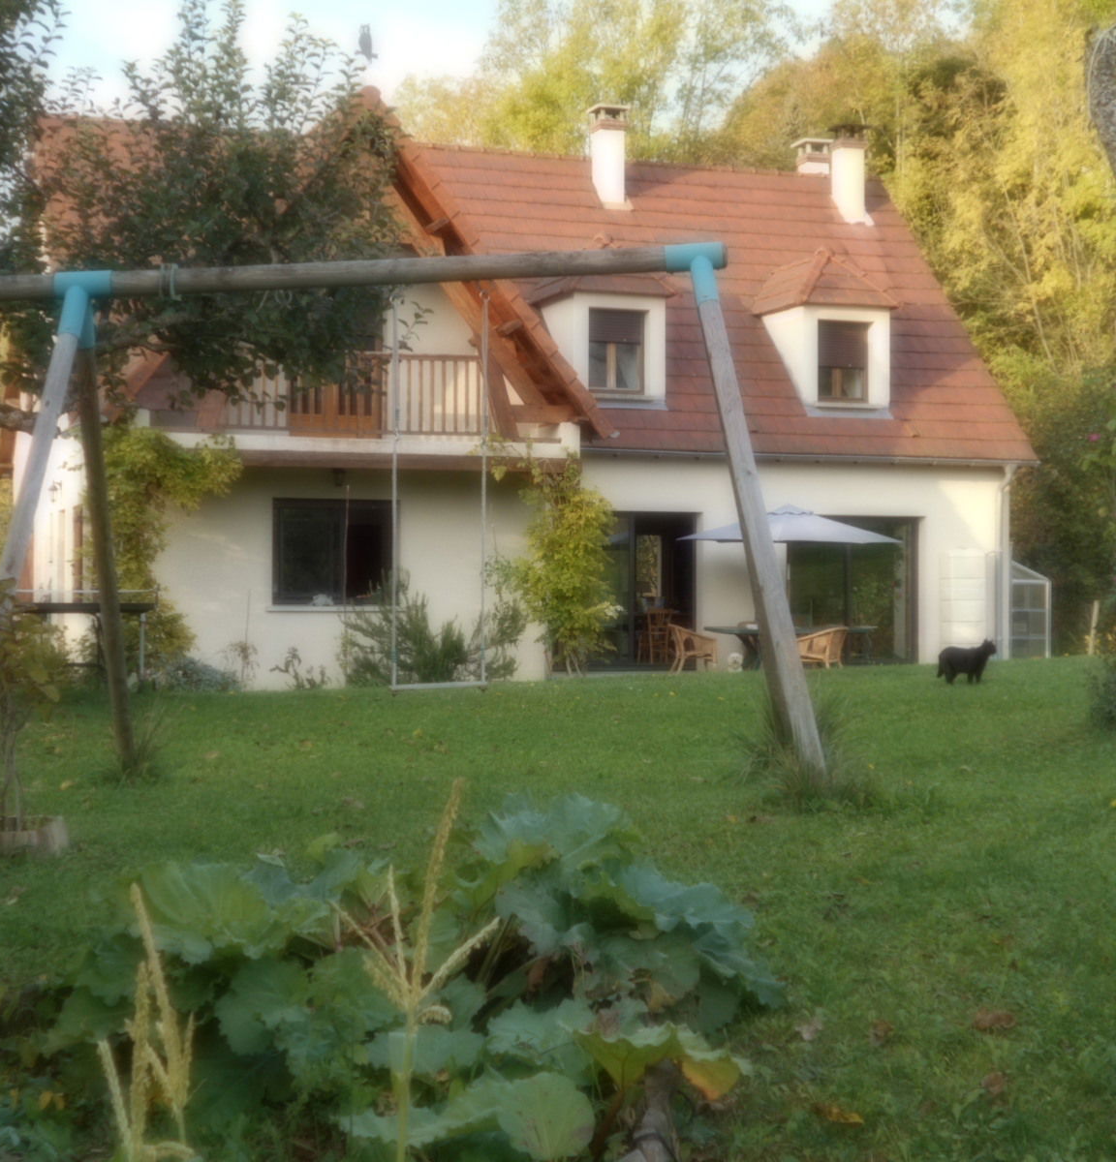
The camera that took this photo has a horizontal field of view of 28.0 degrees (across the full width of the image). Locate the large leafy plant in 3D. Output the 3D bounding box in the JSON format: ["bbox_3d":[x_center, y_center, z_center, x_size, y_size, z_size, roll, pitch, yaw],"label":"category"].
[{"bbox_3d":[-0.343,0.936,5.400,1.750,0.720,1.600,0,0,0],"label":"large leafy plant"}]

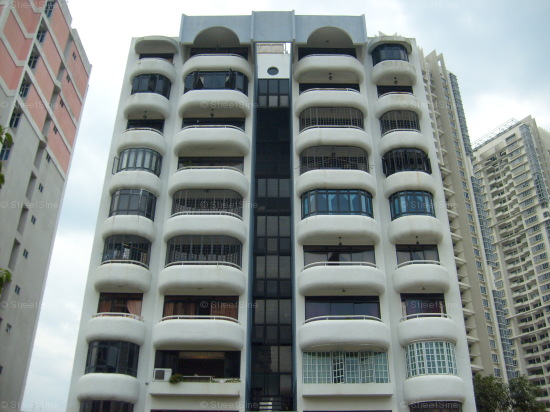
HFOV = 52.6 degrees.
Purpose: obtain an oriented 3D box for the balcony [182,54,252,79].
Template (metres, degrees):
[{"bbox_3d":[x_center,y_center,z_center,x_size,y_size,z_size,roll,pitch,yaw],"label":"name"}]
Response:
[{"bbox_3d":[-3.874,-9.226,37.130,4.567,1.440,1.140,0,-28,0],"label":"balcony"}]

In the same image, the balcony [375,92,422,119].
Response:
[{"bbox_3d":[8.094,-6.435,36.066,3.151,1.431,1.151,0,-28,0],"label":"balcony"}]

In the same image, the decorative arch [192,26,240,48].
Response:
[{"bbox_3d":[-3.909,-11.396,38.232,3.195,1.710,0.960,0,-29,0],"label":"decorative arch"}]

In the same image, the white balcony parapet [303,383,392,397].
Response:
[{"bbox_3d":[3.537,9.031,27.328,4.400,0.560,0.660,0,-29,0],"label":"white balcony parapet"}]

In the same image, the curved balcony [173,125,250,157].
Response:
[{"bbox_3d":[-3.891,-4.038,34.354,4.567,1.440,1.140,0,-28,0],"label":"curved balcony"}]

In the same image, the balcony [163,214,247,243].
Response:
[{"bbox_3d":[-3.910,1.331,31.480,4.567,1.260,1.140,0,-28,0],"label":"balcony"}]

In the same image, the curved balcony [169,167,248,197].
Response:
[{"bbox_3d":[-3.798,-1.412,32.027,4.547,1.579,1.047,0,-29,0],"label":"curved balcony"}]

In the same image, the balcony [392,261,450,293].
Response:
[{"bbox_3d":[8.123,3.894,30.905,3.060,1.437,1.140,0,-29,0],"label":"balcony"}]

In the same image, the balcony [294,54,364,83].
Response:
[{"bbox_3d":[3.655,-9.299,37.133,4.629,1.527,1.200,0,-29,0],"label":"balcony"}]

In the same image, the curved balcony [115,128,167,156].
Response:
[{"bbox_3d":[-8.475,-4.068,35.303,3.060,1.437,1.140,0,-29,0],"label":"curved balcony"}]

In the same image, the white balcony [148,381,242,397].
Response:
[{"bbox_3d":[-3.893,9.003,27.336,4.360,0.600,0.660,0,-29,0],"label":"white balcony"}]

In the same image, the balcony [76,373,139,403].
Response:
[{"bbox_3d":[-8.489,9.252,28.100,2.980,1.185,1.035,0,-28,0],"label":"balcony"}]

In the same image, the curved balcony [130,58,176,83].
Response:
[{"bbox_3d":[-8.169,-9.002,37.062,3.036,1.241,0.962,0,-29,0],"label":"curved balcony"}]

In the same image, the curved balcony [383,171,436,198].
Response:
[{"bbox_3d":[8.157,-1.246,33.713,3.060,1.152,1.140,0,-29,0],"label":"curved balcony"}]

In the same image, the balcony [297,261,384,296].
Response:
[{"bbox_3d":[3.600,3.892,29.744,4.621,1.447,1.320,0,-29,0],"label":"balcony"}]

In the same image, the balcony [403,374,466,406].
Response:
[{"bbox_3d":[8.031,9.218,27.585,3.151,1.224,1.151,0,-28,0],"label":"balcony"}]

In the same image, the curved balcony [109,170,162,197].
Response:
[{"bbox_3d":[-8.493,-1.310,33.796,3.060,1.152,1.140,0,-29,0],"label":"curved balcony"}]

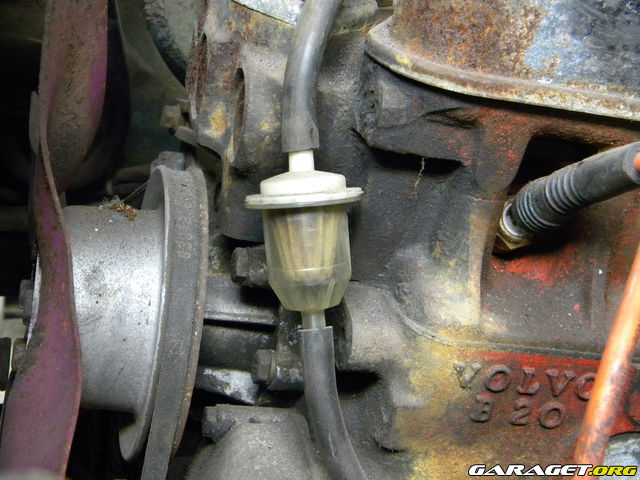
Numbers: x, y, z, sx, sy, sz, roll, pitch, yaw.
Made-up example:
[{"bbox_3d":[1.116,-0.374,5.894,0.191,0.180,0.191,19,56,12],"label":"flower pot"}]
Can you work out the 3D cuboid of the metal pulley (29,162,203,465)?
[{"bbox_3d":[-0.089,0.029,0.429,0.061,0.124,0.124,7,22,-16],"label":"metal pulley"}]

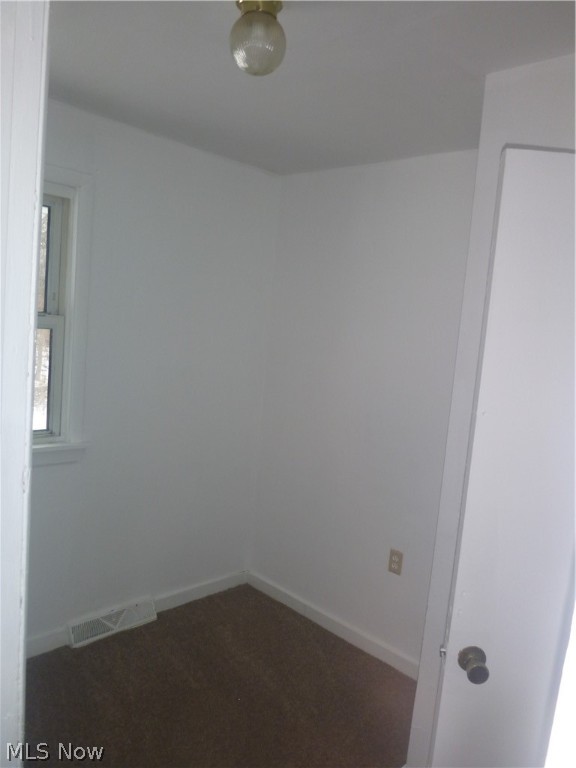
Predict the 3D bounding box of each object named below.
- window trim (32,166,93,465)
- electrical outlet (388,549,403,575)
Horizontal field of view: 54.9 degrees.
[{"bbox_3d":[-1.203,-0.281,2.232,0.860,1.314,0.060,-1,8,-45],"label":"window trim"},{"bbox_3d":[0.520,0.863,2.677,0.009,0.113,0.069,-1,8,-45],"label":"electrical outlet"}]

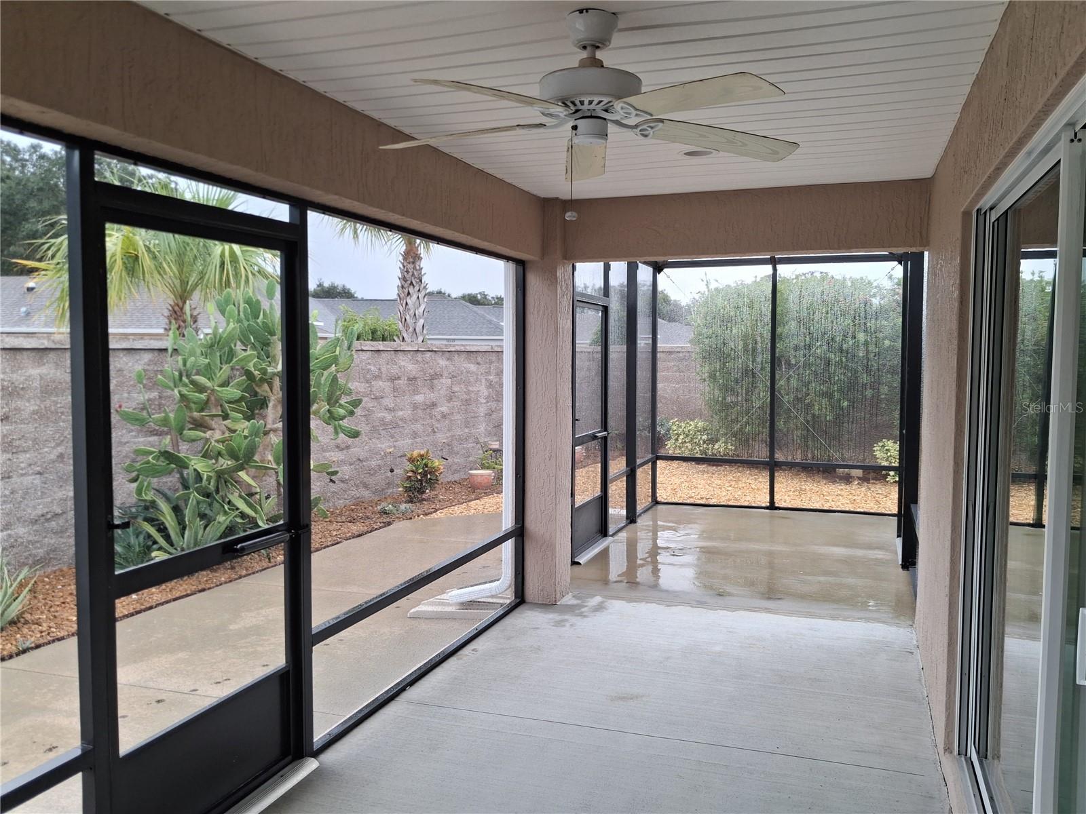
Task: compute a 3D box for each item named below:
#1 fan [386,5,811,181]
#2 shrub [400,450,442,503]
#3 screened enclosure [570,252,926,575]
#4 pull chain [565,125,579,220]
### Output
[{"bbox_3d":[0.134,-0.918,2.421,1.290,0.354,1.270,0,4,2],"label":"fan"},{"bbox_3d":[-1.432,0.811,10.000,0.480,0.610,0.460,0,4,-8],"label":"shrub"},{"bbox_3d":[1.810,-0.172,7.184,2.500,2.680,3.500,1,4,20],"label":"screened enclosure"},{"bbox_3d":[0.082,-0.655,2.375,0.033,0.261,0.033,2,4,20],"label":"pull chain"}]

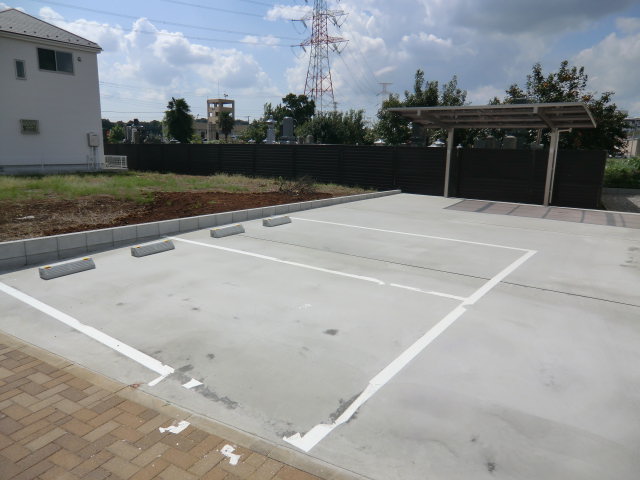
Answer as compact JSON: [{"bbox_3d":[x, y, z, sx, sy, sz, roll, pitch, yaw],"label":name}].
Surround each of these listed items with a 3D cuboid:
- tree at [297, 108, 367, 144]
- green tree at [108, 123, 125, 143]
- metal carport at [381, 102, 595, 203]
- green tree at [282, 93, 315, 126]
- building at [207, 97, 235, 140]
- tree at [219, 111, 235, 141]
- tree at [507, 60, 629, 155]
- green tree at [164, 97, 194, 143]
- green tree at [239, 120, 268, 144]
[{"bbox_3d":[0.836,-7.134,31.421,5.030,4.190,3.270,1,12,1],"label":"tree"},{"bbox_3d":[-20.207,-10.073,44.303,1.590,3.020,1.590,-4,13,-24],"label":"green tree"},{"bbox_3d":[4.676,-2.313,12.700,5.050,2.660,2.650,9,14,35],"label":"metal carport"},{"bbox_3d":[-2.489,-12.996,50.743,3.610,7.400,3.610,0,12,-3],"label":"green tree"},{"bbox_3d":[-25.789,-30.843,115.000,5.040,11.660,5.040,8,14,32],"label":"building"},{"bbox_3d":[-17.968,-21.776,85.621,3.070,6.190,3.070,-1,12,-12],"label":"tree"},{"bbox_3d":[9.873,-4.673,18.510,4.710,5.080,4.240,7,13,27],"label":"tree"},{"bbox_3d":[-18.433,-15.133,58.743,3.920,7.400,3.920,-2,12,-17],"label":"green tree"},{"bbox_3d":[-5.426,-8.043,36.339,2.430,3.370,2.430,-1,12,-8],"label":"green tree"}]

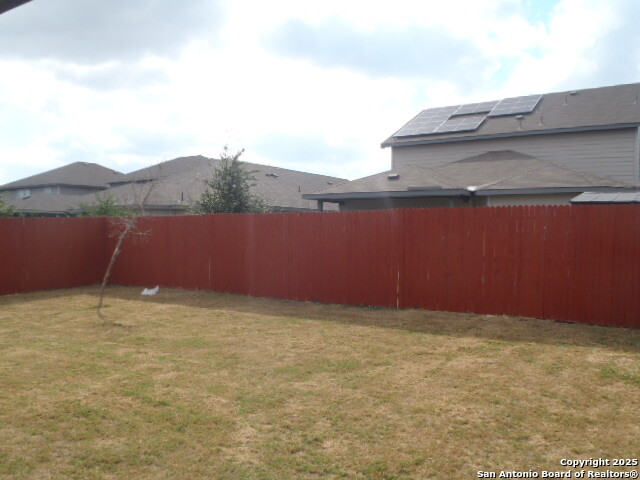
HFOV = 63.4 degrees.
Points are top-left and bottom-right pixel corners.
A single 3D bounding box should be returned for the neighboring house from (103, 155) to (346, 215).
[{"bbox_3d":[-3.248,-1.784,30.861,12.000,5.400,19.000,1,1,31],"label":"neighboring house"}]

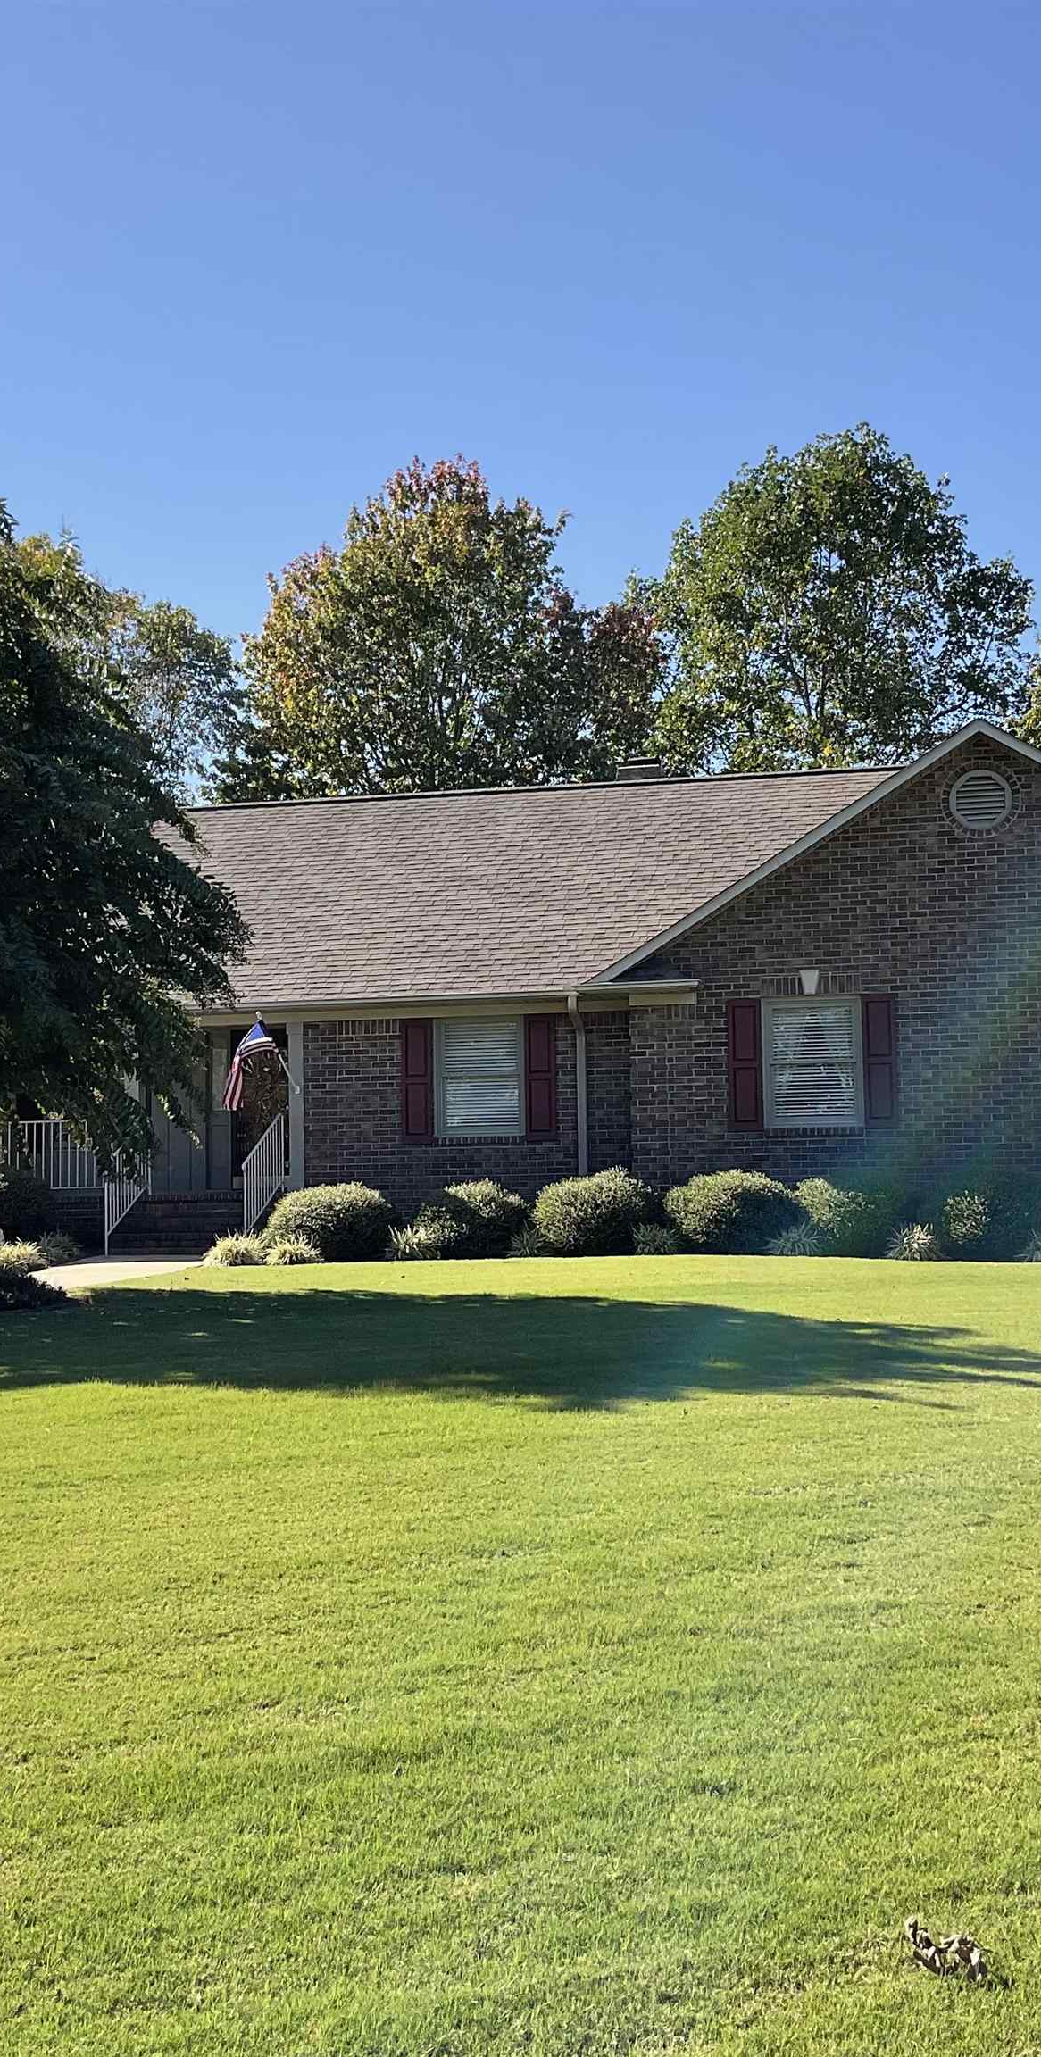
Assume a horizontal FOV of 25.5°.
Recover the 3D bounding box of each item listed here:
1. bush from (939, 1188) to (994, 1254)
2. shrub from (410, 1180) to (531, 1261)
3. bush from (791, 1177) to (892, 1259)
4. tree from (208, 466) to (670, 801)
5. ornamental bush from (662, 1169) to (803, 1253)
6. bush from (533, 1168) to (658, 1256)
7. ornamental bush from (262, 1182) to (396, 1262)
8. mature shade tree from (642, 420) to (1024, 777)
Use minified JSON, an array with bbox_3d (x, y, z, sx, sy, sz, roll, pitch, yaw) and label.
[{"bbox_3d":[4.562,1.974,23.518,0.570,0.680,0.570,-2,-4,14],"label":"bush"},{"bbox_3d":[-0.563,2.088,25.156,1.340,0.910,1.200,-2,-5,13],"label":"shrub"},{"bbox_3d":[3.323,1.960,23.753,1.120,0.840,1.150,-2,-5,13],"label":"bush"},{"bbox_3d":[-1.491,-3.531,44.478,8.600,15.340,8.400,-2,-4,14],"label":"tree"},{"bbox_3d":[2.219,1.916,24.030,1.460,0.900,1.300,-2,-5,13],"label":"ornamental bush"},{"bbox_3d":[0.768,1.948,24.569,1.280,0.920,1.200,-1,-4,0],"label":"bush"},{"bbox_3d":[-2.107,2.154,25.526,1.480,0.900,1.350,-1,-4,0],"label":"ornamental bush"},{"bbox_3d":[5.955,-3.640,43.000,7.150,15.300,7.400,-1,-4,0],"label":"mature shade tree"}]

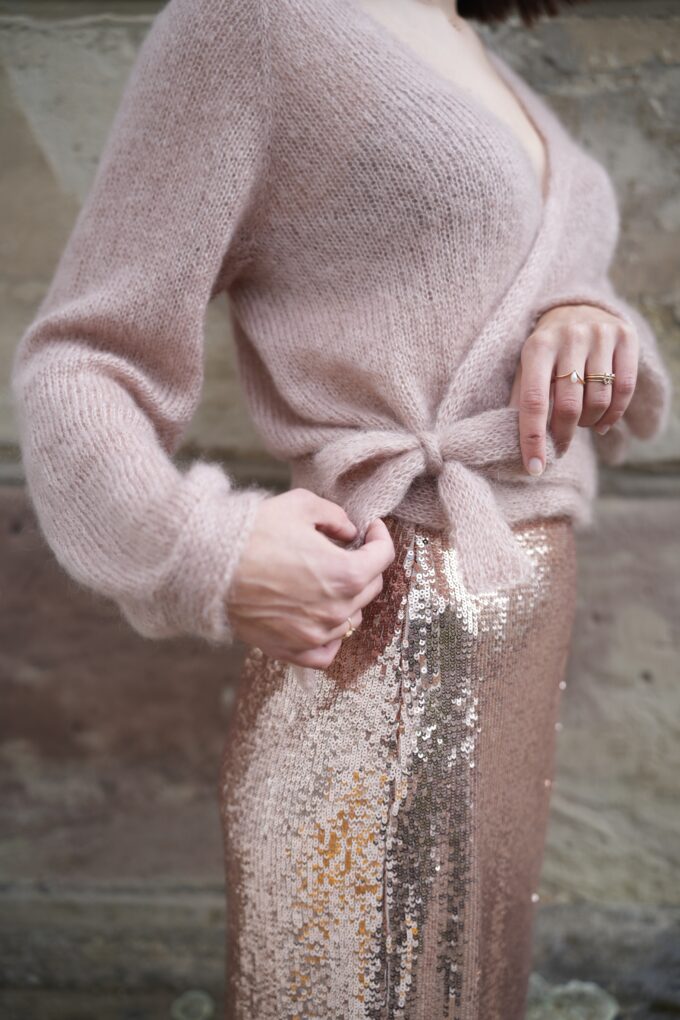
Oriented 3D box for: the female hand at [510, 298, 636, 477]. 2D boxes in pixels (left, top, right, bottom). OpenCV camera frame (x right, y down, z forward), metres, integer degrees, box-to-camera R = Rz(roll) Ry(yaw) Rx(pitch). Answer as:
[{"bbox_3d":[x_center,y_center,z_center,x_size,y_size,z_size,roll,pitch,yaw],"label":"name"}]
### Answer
[{"bbox_3d":[0.168,-0.088,0.750,0.086,0.118,0.072,2,-5,6],"label":"female hand"}]

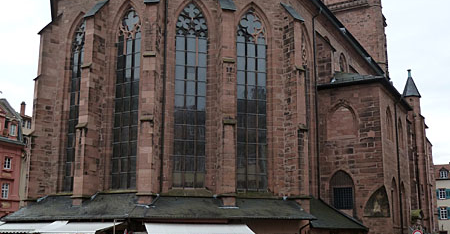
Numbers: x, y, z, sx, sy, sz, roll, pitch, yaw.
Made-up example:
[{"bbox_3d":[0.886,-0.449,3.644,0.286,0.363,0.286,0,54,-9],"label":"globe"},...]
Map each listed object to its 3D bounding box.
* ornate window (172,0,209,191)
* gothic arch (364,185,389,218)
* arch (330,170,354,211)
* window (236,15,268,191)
[{"bbox_3d":[-2.170,-1.637,32.868,2.120,12.150,0.400,4,-14,-16],"label":"ornate window"},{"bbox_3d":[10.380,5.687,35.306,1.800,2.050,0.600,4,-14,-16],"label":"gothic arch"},{"bbox_3d":[8.220,5.177,36.511,1.680,3.050,0.400,-7,-15,27],"label":"arch"},{"bbox_3d":[1.715,-1.188,33.653,2.040,11.930,0.400,3,-13,-15],"label":"window"}]

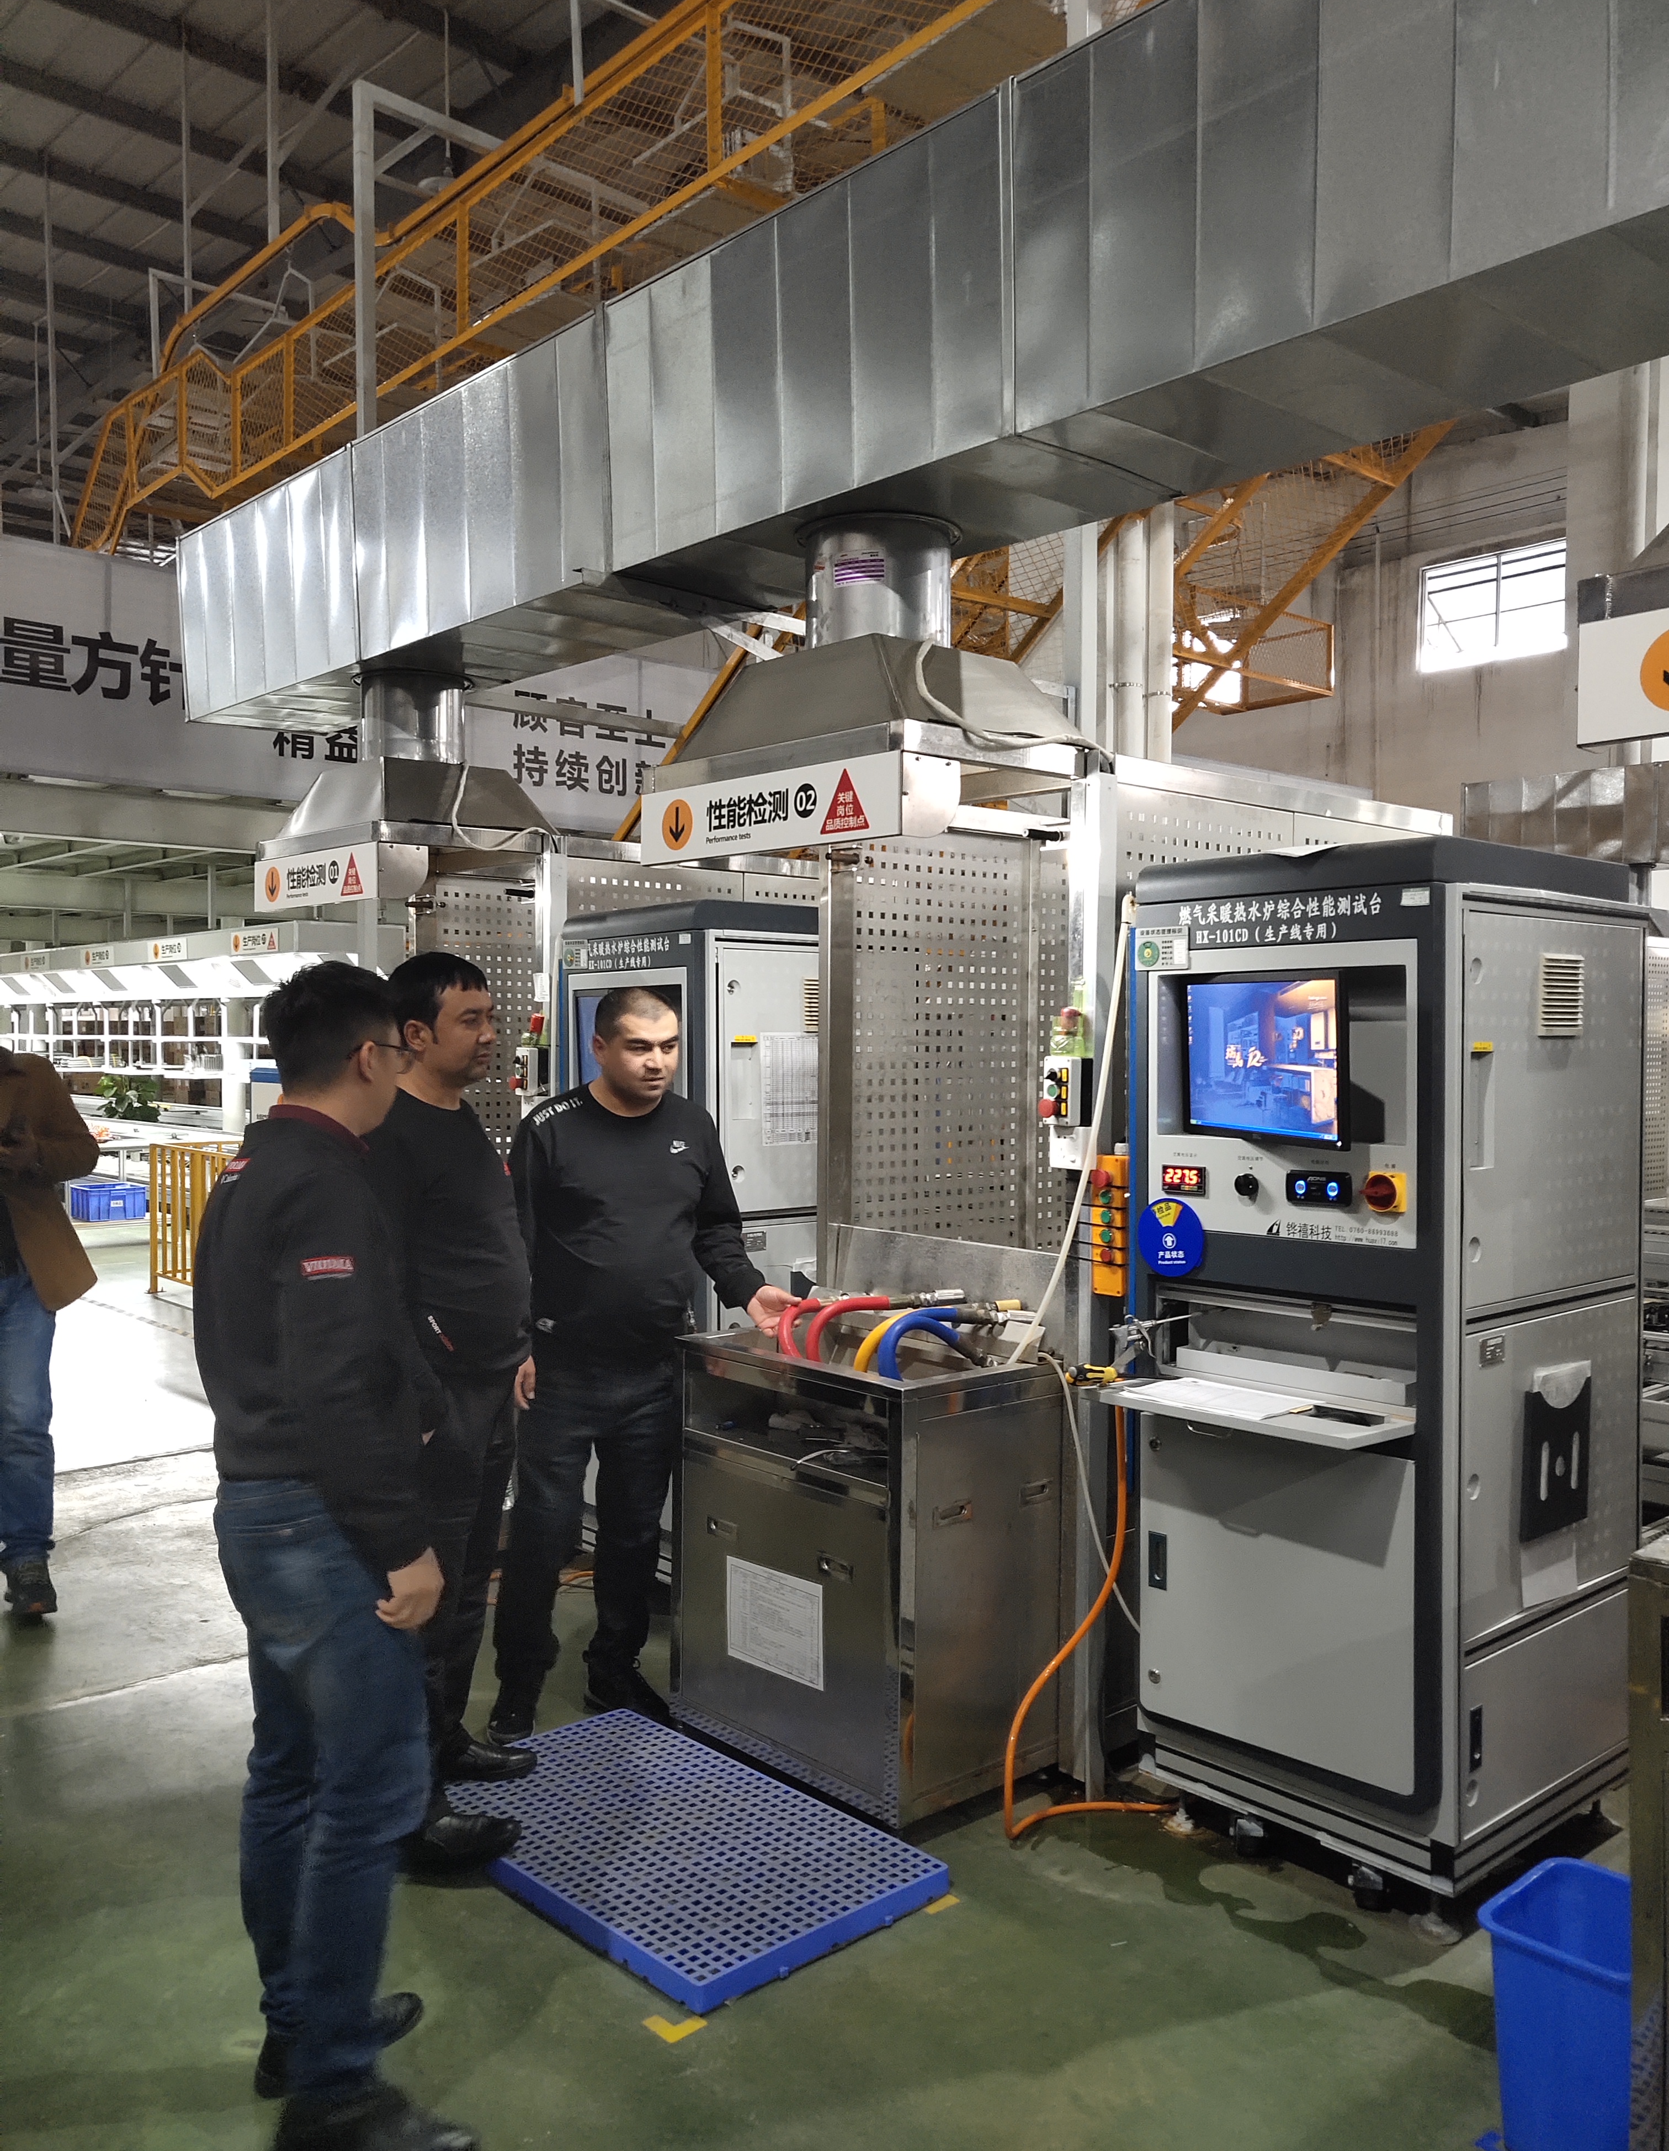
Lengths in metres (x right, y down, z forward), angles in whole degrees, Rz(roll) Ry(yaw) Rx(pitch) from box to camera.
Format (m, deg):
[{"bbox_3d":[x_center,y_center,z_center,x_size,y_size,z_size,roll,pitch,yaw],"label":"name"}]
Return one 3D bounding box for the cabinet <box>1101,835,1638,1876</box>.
[{"bbox_3d":[1.064,0.526,3.761,0.810,1.880,0.700,-1,2,-43],"label":"cabinet"}]

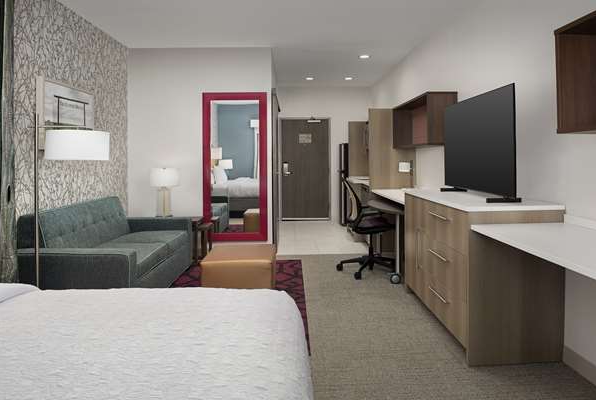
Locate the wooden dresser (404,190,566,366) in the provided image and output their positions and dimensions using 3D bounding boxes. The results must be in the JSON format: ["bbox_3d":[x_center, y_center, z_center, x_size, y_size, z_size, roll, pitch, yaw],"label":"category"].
[{"bbox_3d":[1.249,0.422,2.965,0.550,0.900,1.330,0,4,-1],"label":"wooden dresser"}]

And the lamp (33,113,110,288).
[{"bbox_3d":[-1.393,0.215,2.415,0.520,1.470,0.390,0,4,-1],"label":"lamp"}]

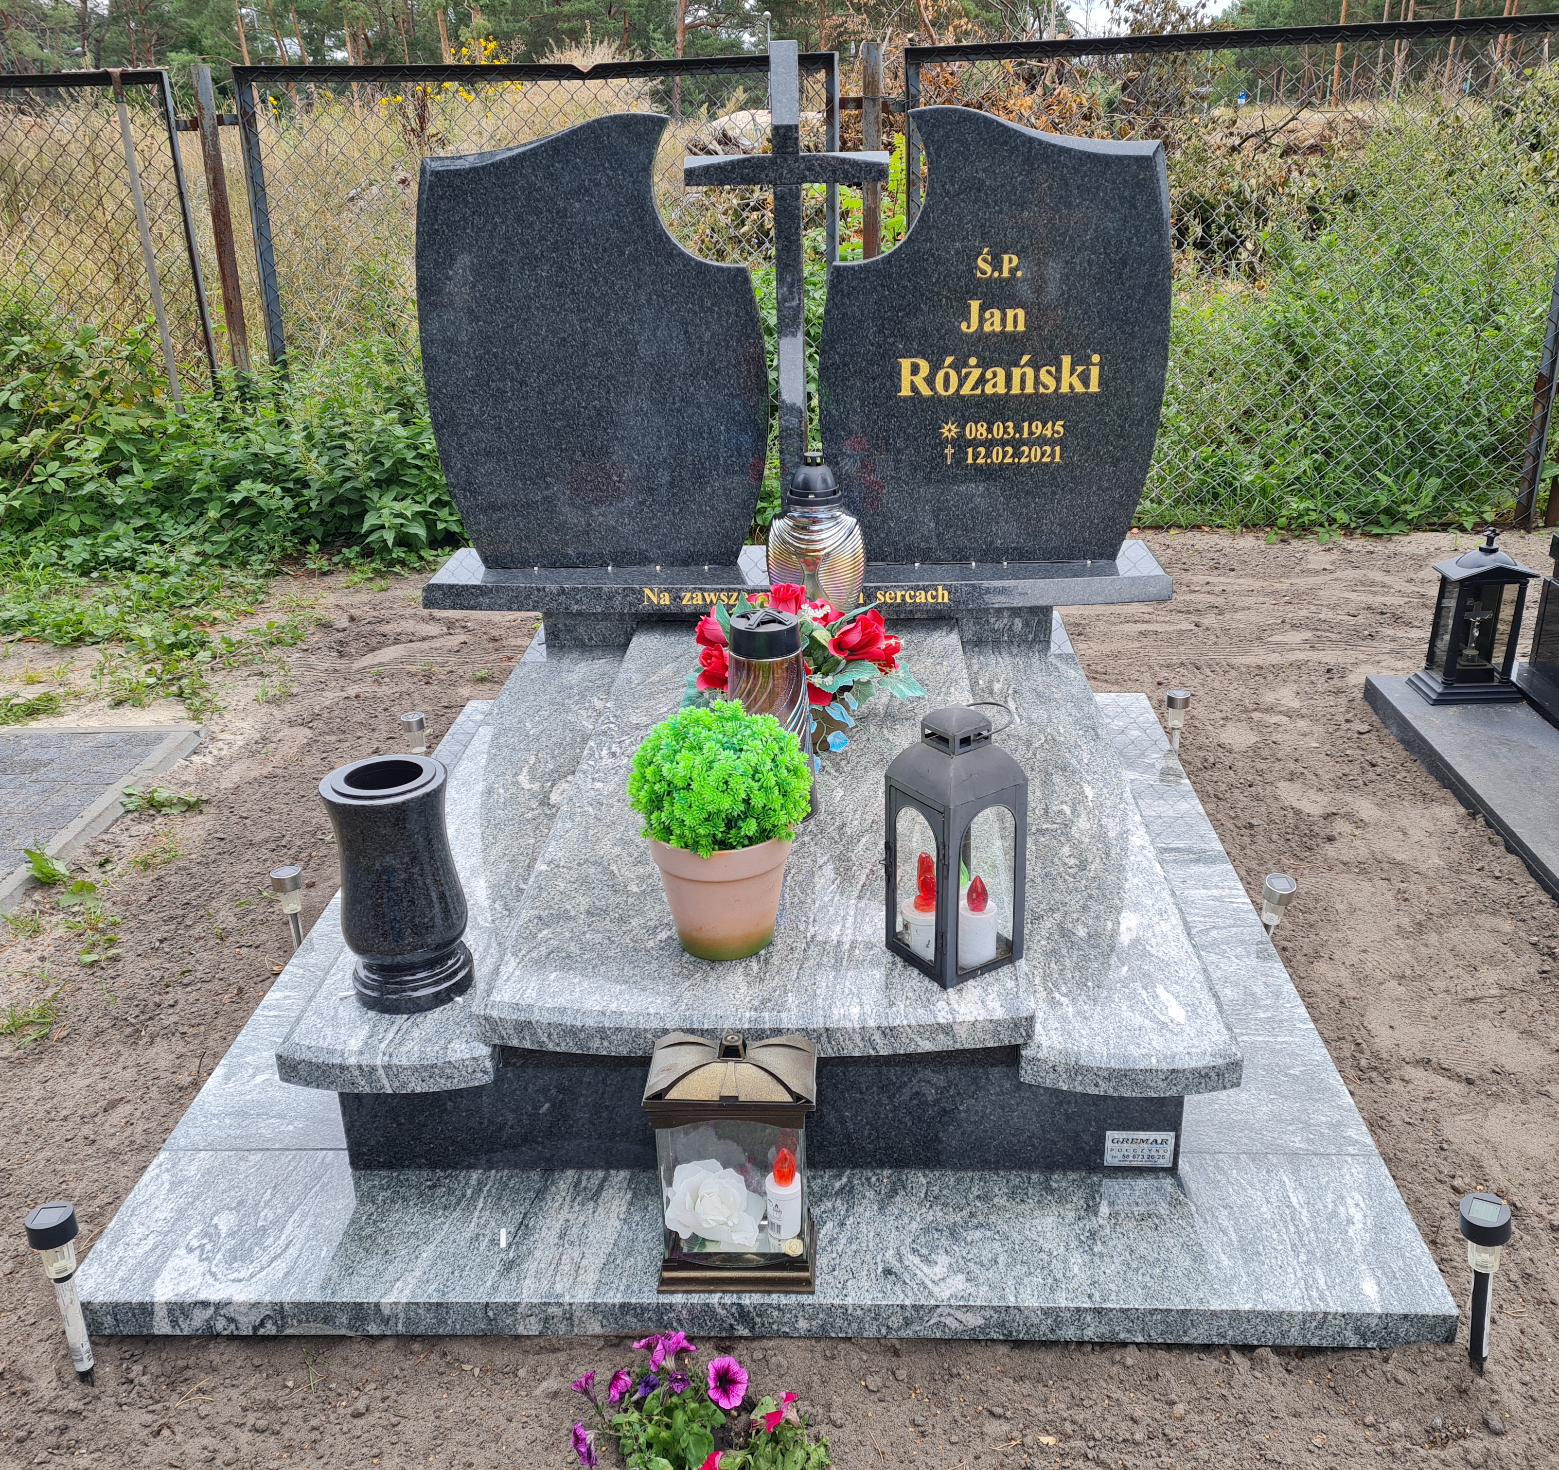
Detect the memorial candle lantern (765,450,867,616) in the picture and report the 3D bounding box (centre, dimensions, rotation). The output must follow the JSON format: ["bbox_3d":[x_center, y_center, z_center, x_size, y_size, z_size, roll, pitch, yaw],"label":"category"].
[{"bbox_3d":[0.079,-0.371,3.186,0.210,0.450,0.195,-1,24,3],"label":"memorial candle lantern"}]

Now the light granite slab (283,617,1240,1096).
[{"bbox_3d":[0.005,0.076,3.081,1.426,0.141,2.079,-1,22,3],"label":"light granite slab"}]

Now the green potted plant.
[{"bbox_3d":[-0.084,0.137,2.163,0.265,0.360,0.262,-1,24,3],"label":"green potted plant"}]

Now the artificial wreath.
[{"bbox_3d":[0.046,-0.146,2.877,0.475,0.300,0.340,-1,24,3],"label":"artificial wreath"}]

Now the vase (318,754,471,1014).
[{"bbox_3d":[-0.588,0.234,2.289,0.189,0.361,0.189,-1,22,3],"label":"vase"}]

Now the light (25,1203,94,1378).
[{"bbox_3d":[-0.953,0.754,1.973,0.064,0.286,0.064,1,22,3],"label":"light"}]

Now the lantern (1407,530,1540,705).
[{"bbox_3d":[1.895,-0.330,4.001,0.242,0.460,0.175,-1,22,3],"label":"lantern"}]

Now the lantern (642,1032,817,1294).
[{"bbox_3d":[-0.054,0.550,1.925,0.215,0.335,0.138,-1,24,3],"label":"lantern"}]

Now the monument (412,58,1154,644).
[{"bbox_3d":[0.018,-0.758,3.002,1.552,1.174,0.271,-1,23,3],"label":"monument"}]

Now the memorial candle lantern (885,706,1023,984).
[{"bbox_3d":[0.263,0.148,2.203,0.151,0.407,0.151,-15,26,-30],"label":"memorial candle lantern"}]

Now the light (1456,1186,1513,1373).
[{"bbox_3d":[0.863,0.685,1.801,0.060,0.262,0.060,-7,26,6],"label":"light"}]

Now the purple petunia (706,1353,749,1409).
[{"bbox_3d":[-0.062,0.784,1.783,0.053,0.064,0.042,-5,24,-6],"label":"purple petunia"}]

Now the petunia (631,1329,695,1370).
[{"bbox_3d":[-0.152,0.796,1.907,0.077,0.048,0.053,-1,22,3],"label":"petunia"}]

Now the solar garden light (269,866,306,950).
[{"bbox_3d":[-1.008,0.366,3.065,0.065,0.194,0.065,-1,22,3],"label":"solar garden light"}]

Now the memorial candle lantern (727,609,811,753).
[{"bbox_3d":[-0.014,-0.043,2.712,0.160,0.377,0.160,-1,22,3],"label":"memorial candle lantern"}]

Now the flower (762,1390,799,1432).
[{"bbox_3d":[0.002,0.806,1.756,0.047,0.046,0.042,-3,24,-2],"label":"flower"}]

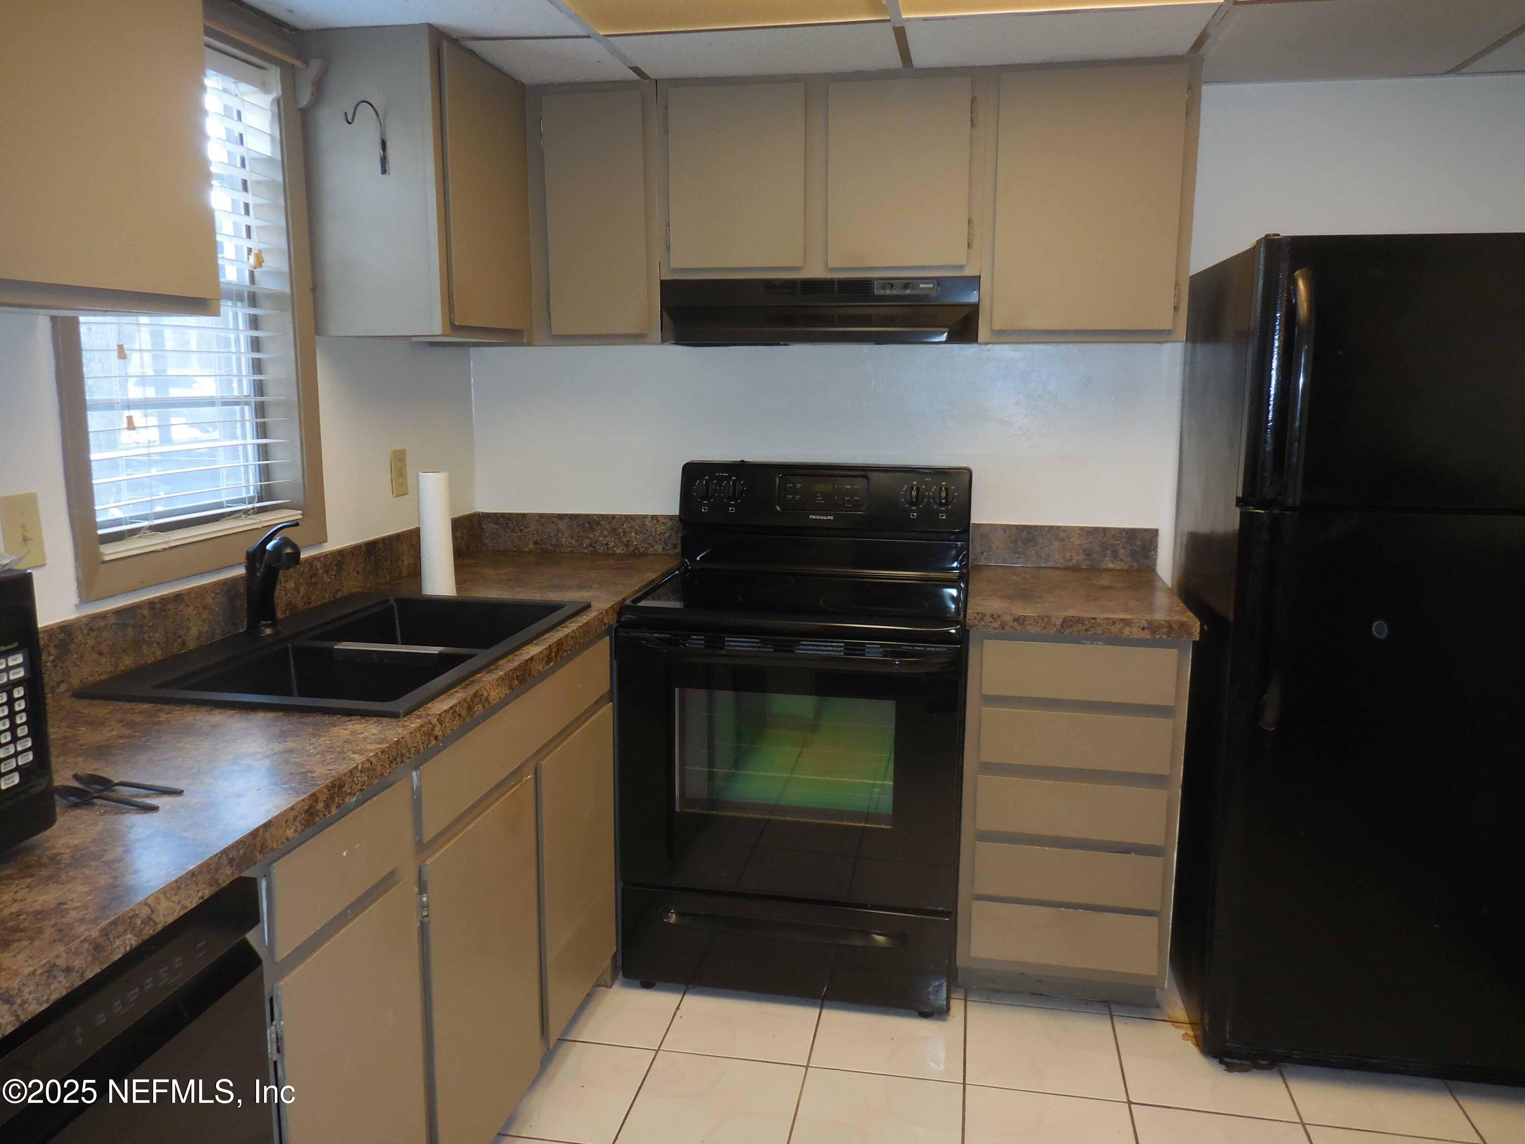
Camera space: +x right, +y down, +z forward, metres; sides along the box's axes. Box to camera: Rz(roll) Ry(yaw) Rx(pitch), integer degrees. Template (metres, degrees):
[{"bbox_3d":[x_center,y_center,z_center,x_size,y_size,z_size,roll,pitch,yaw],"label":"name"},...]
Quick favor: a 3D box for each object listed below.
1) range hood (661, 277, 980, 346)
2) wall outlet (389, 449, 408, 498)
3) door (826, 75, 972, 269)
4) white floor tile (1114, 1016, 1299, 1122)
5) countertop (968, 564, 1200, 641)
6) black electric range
[{"bbox_3d":[0.141,-0.631,2.693,0.766,0.157,0.445,2,10,10],"label":"range hood"},{"bbox_3d":[-0.893,-0.244,2.726,0.008,0.115,0.070,2,10,10],"label":"wall outlet"},{"bbox_3d":[0.312,-0.913,2.529,0.320,0.406,0.020,2,10,11],"label":"door"},{"bbox_3d":[0.904,1.024,2.280,0.318,0.010,0.318,2,10,10],"label":"white floor tile"},{"bbox_3d":[0.724,0.062,2.604,0.473,0.042,0.632,2,10,10],"label":"countertop"},{"bbox_3d":[0.105,0.347,2.702,0.758,1.177,0.705,2,10,10],"label":"black electric range"}]

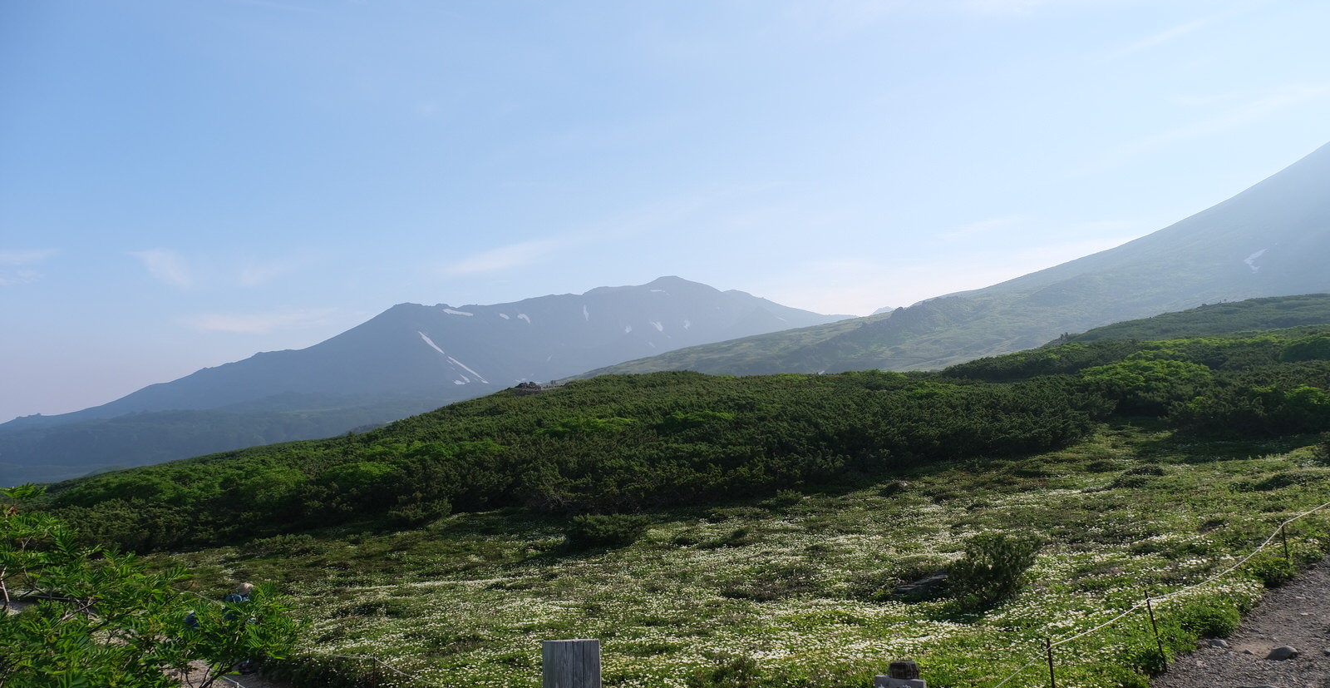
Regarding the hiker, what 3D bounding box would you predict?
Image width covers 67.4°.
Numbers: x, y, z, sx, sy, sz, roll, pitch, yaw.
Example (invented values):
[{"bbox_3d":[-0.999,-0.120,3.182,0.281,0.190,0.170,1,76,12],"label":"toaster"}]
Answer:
[{"bbox_3d":[-7.608,5.077,17.900,0.620,1.620,0.520,-2,-4,20],"label":"hiker"}]

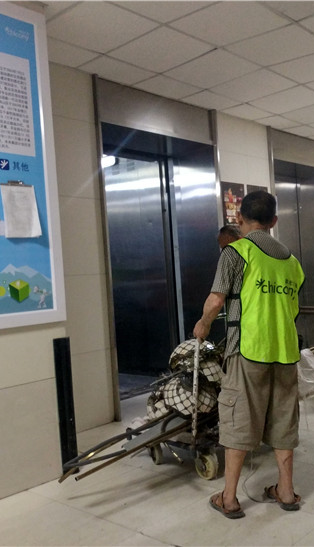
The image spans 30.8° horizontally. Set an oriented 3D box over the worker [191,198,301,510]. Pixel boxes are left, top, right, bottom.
[{"bbox_3d":[0.482,0.358,2.874,0.500,1.550,0.430,-3,0,-20],"label":"worker"}]

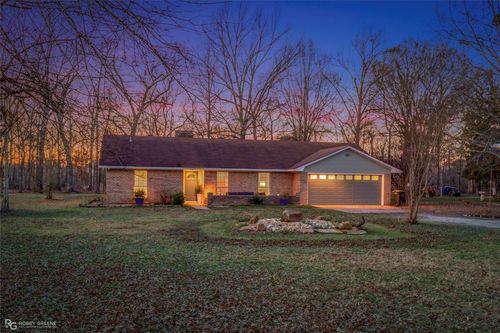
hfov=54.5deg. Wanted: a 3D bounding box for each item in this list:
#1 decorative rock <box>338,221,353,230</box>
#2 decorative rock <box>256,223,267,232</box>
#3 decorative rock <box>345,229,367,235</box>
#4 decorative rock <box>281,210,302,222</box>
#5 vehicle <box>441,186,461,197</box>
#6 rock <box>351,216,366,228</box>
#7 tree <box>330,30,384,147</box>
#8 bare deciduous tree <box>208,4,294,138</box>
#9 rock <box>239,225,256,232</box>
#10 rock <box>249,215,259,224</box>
[{"bbox_3d":[3.066,1.894,15.600,0.440,0.280,0.380,0,-2,0],"label":"decorative rock"},{"bbox_3d":[0.367,1.930,15.500,0.320,0.270,0.300,0,-2,0],"label":"decorative rock"},{"bbox_3d":[3.235,1.999,14.900,0.680,0.140,0.550,0,-2,0],"label":"decorative rock"},{"bbox_3d":[1.460,1.742,17.100,0.780,0.430,0.550,0,-2,0],"label":"decorative rock"},{"bbox_3d":[31.439,3.910,76.000,4.500,1.600,1.850,-1,-3,41],"label":"vehicle"},{"bbox_3d":[3.627,1.877,16.200,0.500,0.360,0.400,0,-2,0],"label":"rock"},{"bbox_3d":[11.318,-5.485,50.710,6.000,17.589,5.700,0,-2,0],"label":"tree"},{"bbox_3d":[0.178,-6.745,49.672,9.200,19.862,8.740,0,-2,0],"label":"bare deciduous tree"},{"bbox_3d":[-0.080,1.978,15.500,0.570,0.200,0.450,0,-2,0],"label":"rock"},{"bbox_3d":[0.125,1.887,17.300,0.340,0.320,0.320,0,-2,0],"label":"rock"}]

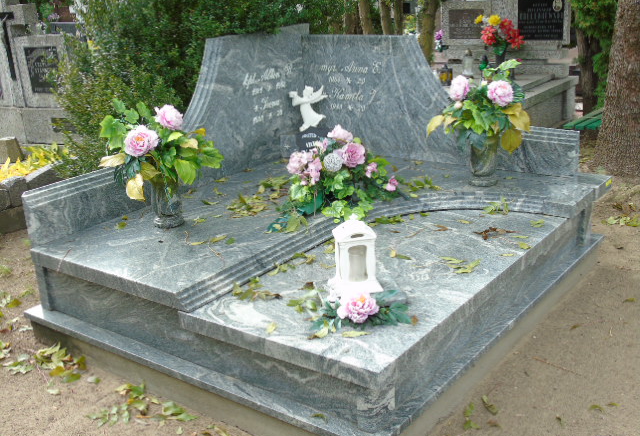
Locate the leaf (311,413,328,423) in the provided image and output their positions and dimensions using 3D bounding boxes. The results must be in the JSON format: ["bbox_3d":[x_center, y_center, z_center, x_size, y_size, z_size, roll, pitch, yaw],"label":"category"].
[{"bbox_3d":[-0.001,0.629,2.325,0.060,0.018,0.035,6,20,25],"label":"leaf"}]

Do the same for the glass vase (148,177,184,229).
[{"bbox_3d":[-0.702,-0.088,3.375,0.150,0.245,0.150,-5,18,-7],"label":"glass vase"}]

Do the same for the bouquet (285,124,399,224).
[{"bbox_3d":[0.087,-0.241,3.536,0.540,0.370,0.390,-5,18,-7],"label":"bouquet"}]

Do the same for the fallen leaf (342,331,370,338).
[{"bbox_3d":[0.118,0.375,2.383,0.092,0.018,0.036,-4,18,-5],"label":"fallen leaf"}]

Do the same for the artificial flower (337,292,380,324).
[{"bbox_3d":[0.128,0.301,2.462,0.140,0.088,0.125,-7,18,-12],"label":"artificial flower"}]

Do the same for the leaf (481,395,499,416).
[{"bbox_3d":[0.601,0.662,2.618,0.050,0.022,0.115,-5,18,-7],"label":"leaf"}]

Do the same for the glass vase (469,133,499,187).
[{"bbox_3d":[0.846,-0.304,3.811,0.150,0.255,0.150,-5,18,-7],"label":"glass vase"}]

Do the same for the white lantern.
[{"bbox_3d":[0.133,0.125,2.727,0.168,0.283,0.155,-7,18,-12],"label":"white lantern"}]

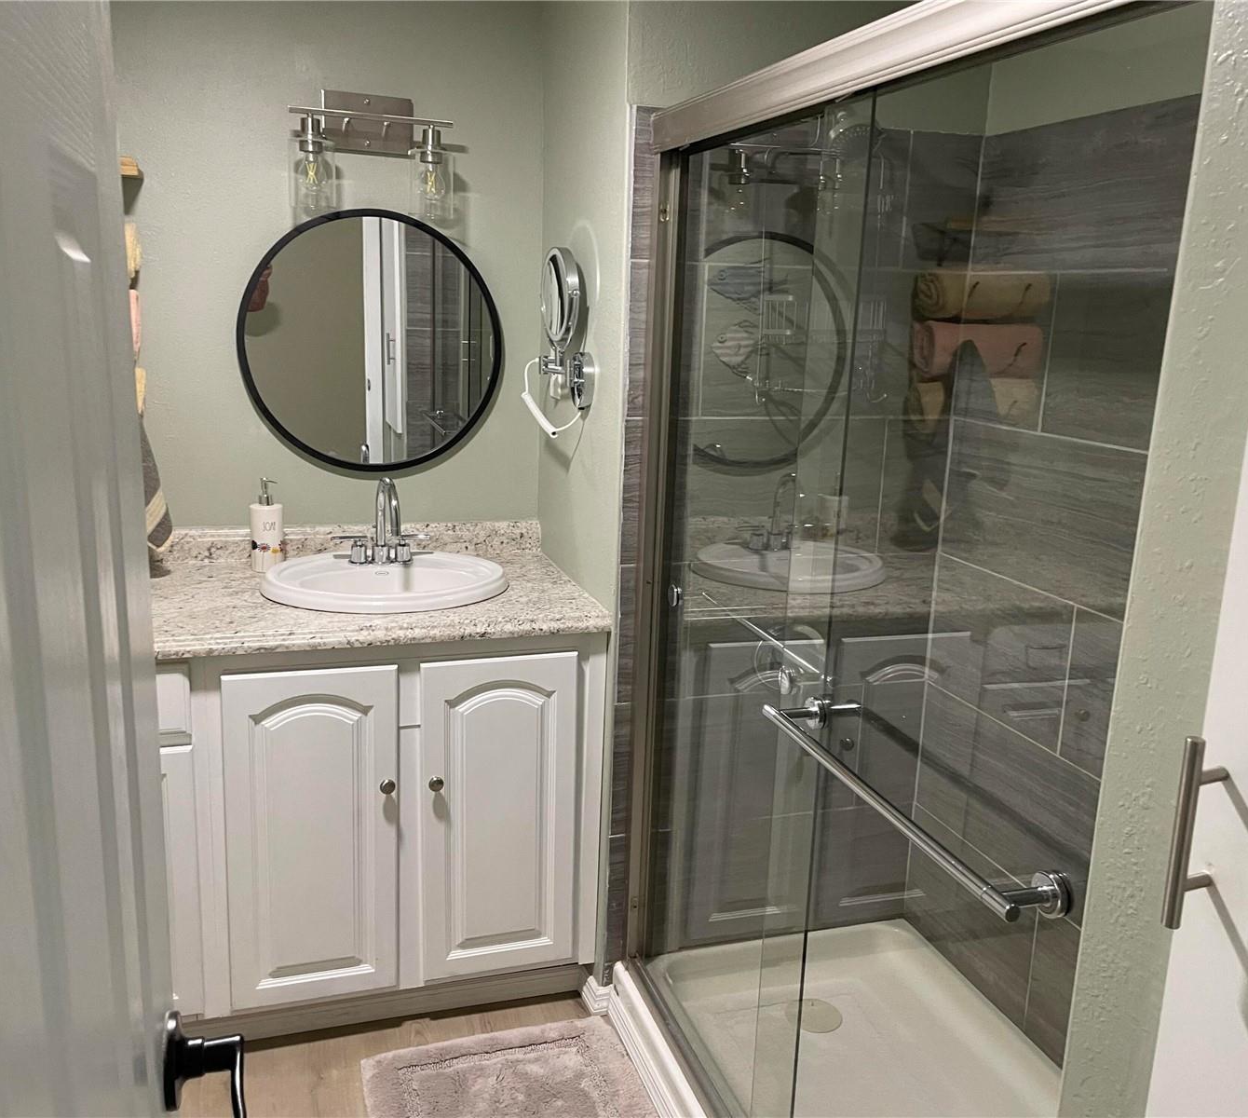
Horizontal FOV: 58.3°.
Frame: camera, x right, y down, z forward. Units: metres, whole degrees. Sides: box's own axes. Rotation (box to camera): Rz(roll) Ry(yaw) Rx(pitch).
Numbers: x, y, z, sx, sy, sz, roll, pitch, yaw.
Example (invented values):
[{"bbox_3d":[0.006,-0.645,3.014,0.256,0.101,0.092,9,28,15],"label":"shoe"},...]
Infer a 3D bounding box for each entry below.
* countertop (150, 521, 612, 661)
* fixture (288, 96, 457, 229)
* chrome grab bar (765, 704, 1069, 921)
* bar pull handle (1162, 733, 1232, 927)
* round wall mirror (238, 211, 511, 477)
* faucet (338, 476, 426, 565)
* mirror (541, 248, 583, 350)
[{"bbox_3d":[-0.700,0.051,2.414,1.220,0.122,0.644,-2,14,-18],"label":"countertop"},{"bbox_3d":[-0.560,-0.896,2.484,0.352,0.268,0.170,-2,14,-18],"label":"fixture"},{"bbox_3d":[0.316,0.273,1.337,0.083,0.045,0.558,-2,14,-18],"label":"chrome grab bar"},{"bbox_3d":[0.391,0.184,0.753,0.038,0.137,0.013,-2,14,-18],"label":"bar pull handle"},{"bbox_3d":[-0.590,-0.508,2.645,0.610,0.610,0.030,-2,14,-18],"label":"round wall mirror"},{"bbox_3d":[-0.547,-0.084,2.551,0.215,0.207,0.155,-2,14,-18],"label":"faucet"},{"bbox_3d":[-0.135,-0.559,2.417,0.040,0.222,0.210,-3,14,-22],"label":"mirror"}]

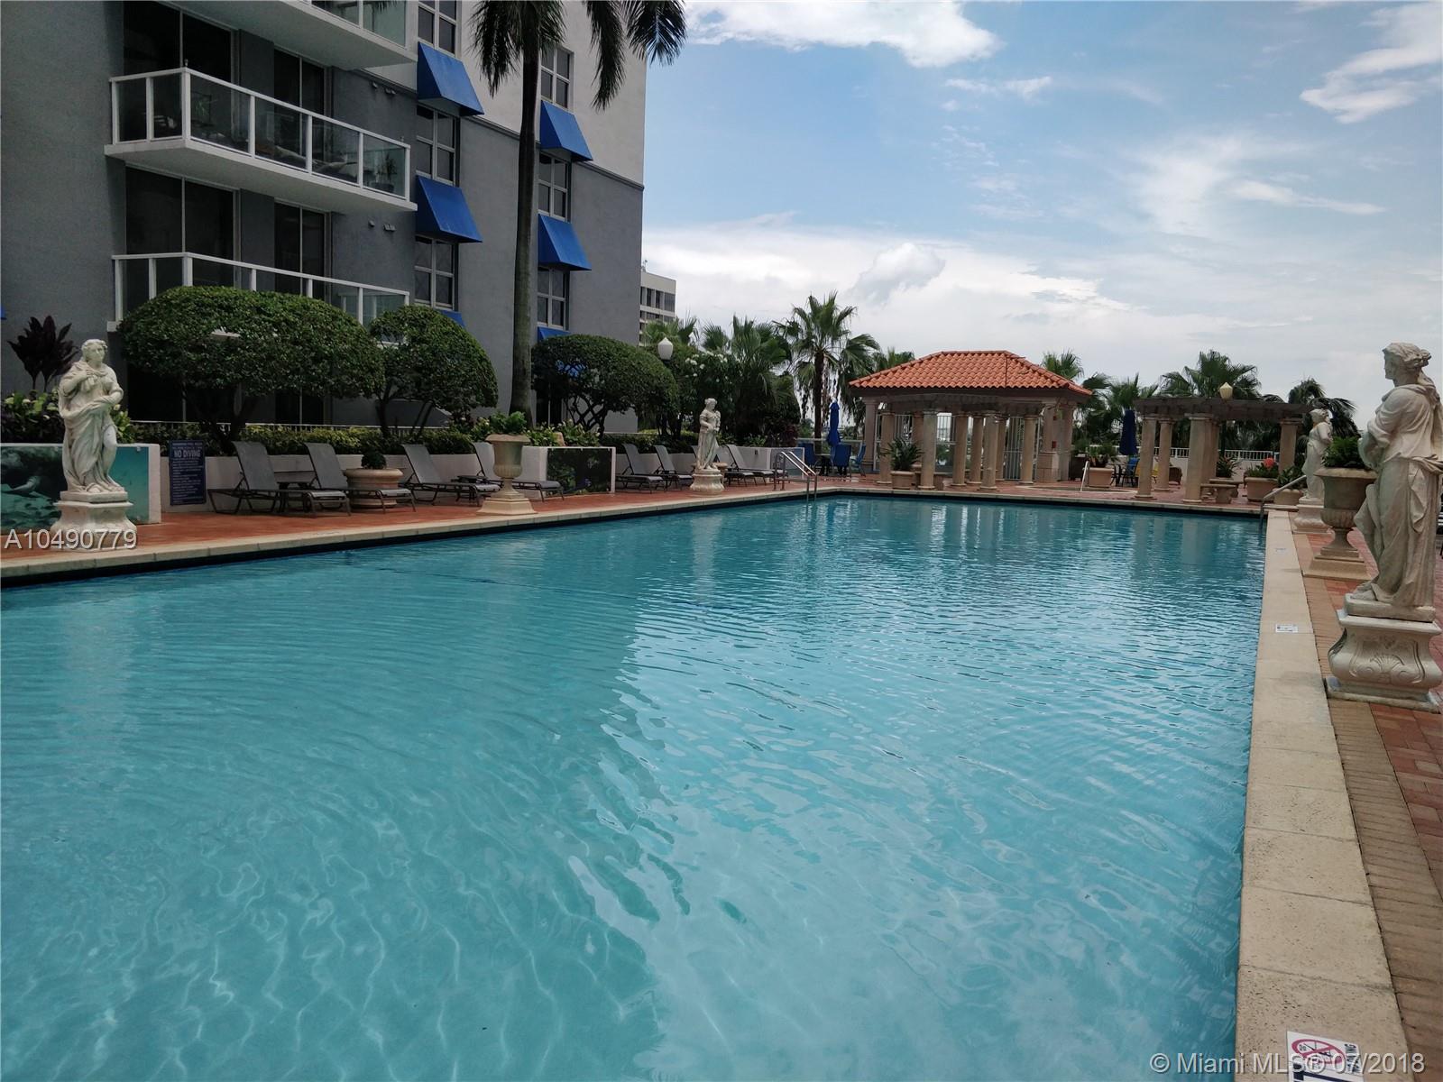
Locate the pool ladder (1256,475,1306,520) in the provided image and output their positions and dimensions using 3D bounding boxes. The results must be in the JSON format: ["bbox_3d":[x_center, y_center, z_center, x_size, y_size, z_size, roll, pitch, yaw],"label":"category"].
[{"bbox_3d":[10.405,-0.644,18.267,0.950,1.150,0.550,5,7,29],"label":"pool ladder"}]

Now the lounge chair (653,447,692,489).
[{"bbox_3d":[-0.849,-1.960,26.174,1.880,1.050,0.660,5,7,28],"label":"lounge chair"}]

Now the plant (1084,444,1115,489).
[{"bbox_3d":[11.981,-2.380,31.668,0.900,1.370,0.900,5,7,28],"label":"plant"}]

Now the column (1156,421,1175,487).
[{"bbox_3d":[13.653,-2.646,30.836,0.450,2.170,0.450,5,7,28],"label":"column"}]

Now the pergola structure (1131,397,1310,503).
[{"bbox_3d":[12.628,-2.289,25.364,3.800,2.500,5.000,6,8,28],"label":"pergola structure"}]

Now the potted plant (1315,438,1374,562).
[{"bbox_3d":[7.211,-0.482,11.561,0.680,1.460,0.680,5,7,29],"label":"potted plant"}]

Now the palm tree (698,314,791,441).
[{"bbox_3d":[0.775,-5.102,32.000,2.900,4.200,2.900,2,7,0],"label":"palm tree"}]

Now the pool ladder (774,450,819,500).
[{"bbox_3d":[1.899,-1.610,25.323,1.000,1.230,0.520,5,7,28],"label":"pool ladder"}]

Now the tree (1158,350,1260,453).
[{"bbox_3d":[17.544,-4.584,36.000,3.500,4.500,3.500,5,7,29],"label":"tree"}]

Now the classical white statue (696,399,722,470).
[{"bbox_3d":[-0.273,-2.330,22.000,0.400,1.600,0.500,8,9,42],"label":"classical white statue"}]

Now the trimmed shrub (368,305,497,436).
[{"bbox_3d":[-5.880,-3.462,20.782,2.500,2.850,2.500,5,7,28],"label":"trimmed shrub"}]

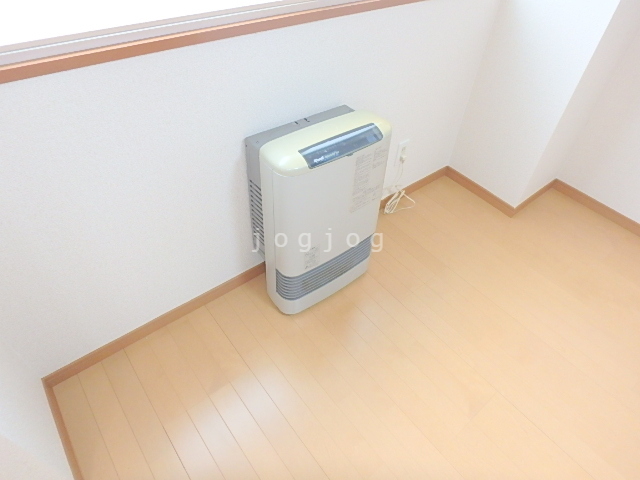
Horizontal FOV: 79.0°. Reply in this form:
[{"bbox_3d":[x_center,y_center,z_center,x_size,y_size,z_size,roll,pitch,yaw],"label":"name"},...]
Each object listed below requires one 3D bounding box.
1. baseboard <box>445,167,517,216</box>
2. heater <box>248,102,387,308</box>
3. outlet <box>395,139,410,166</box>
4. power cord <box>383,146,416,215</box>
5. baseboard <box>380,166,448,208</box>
[{"bbox_3d":[0.842,-0.262,2.060,0.012,0.060,0.440,-26,52,-27],"label":"baseboard"},{"bbox_3d":[-0.007,-0.082,1.375,0.413,0.672,0.223,-28,53,-28],"label":"heater"},{"bbox_3d":[0.381,-0.398,1.787,0.070,0.120,0.014,-28,53,-28],"label":"outlet"},{"bbox_3d":[0.402,-0.280,1.872,0.190,0.310,0.085,-28,53,-28],"label":"power cord"},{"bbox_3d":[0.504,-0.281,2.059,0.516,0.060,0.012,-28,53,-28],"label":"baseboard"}]

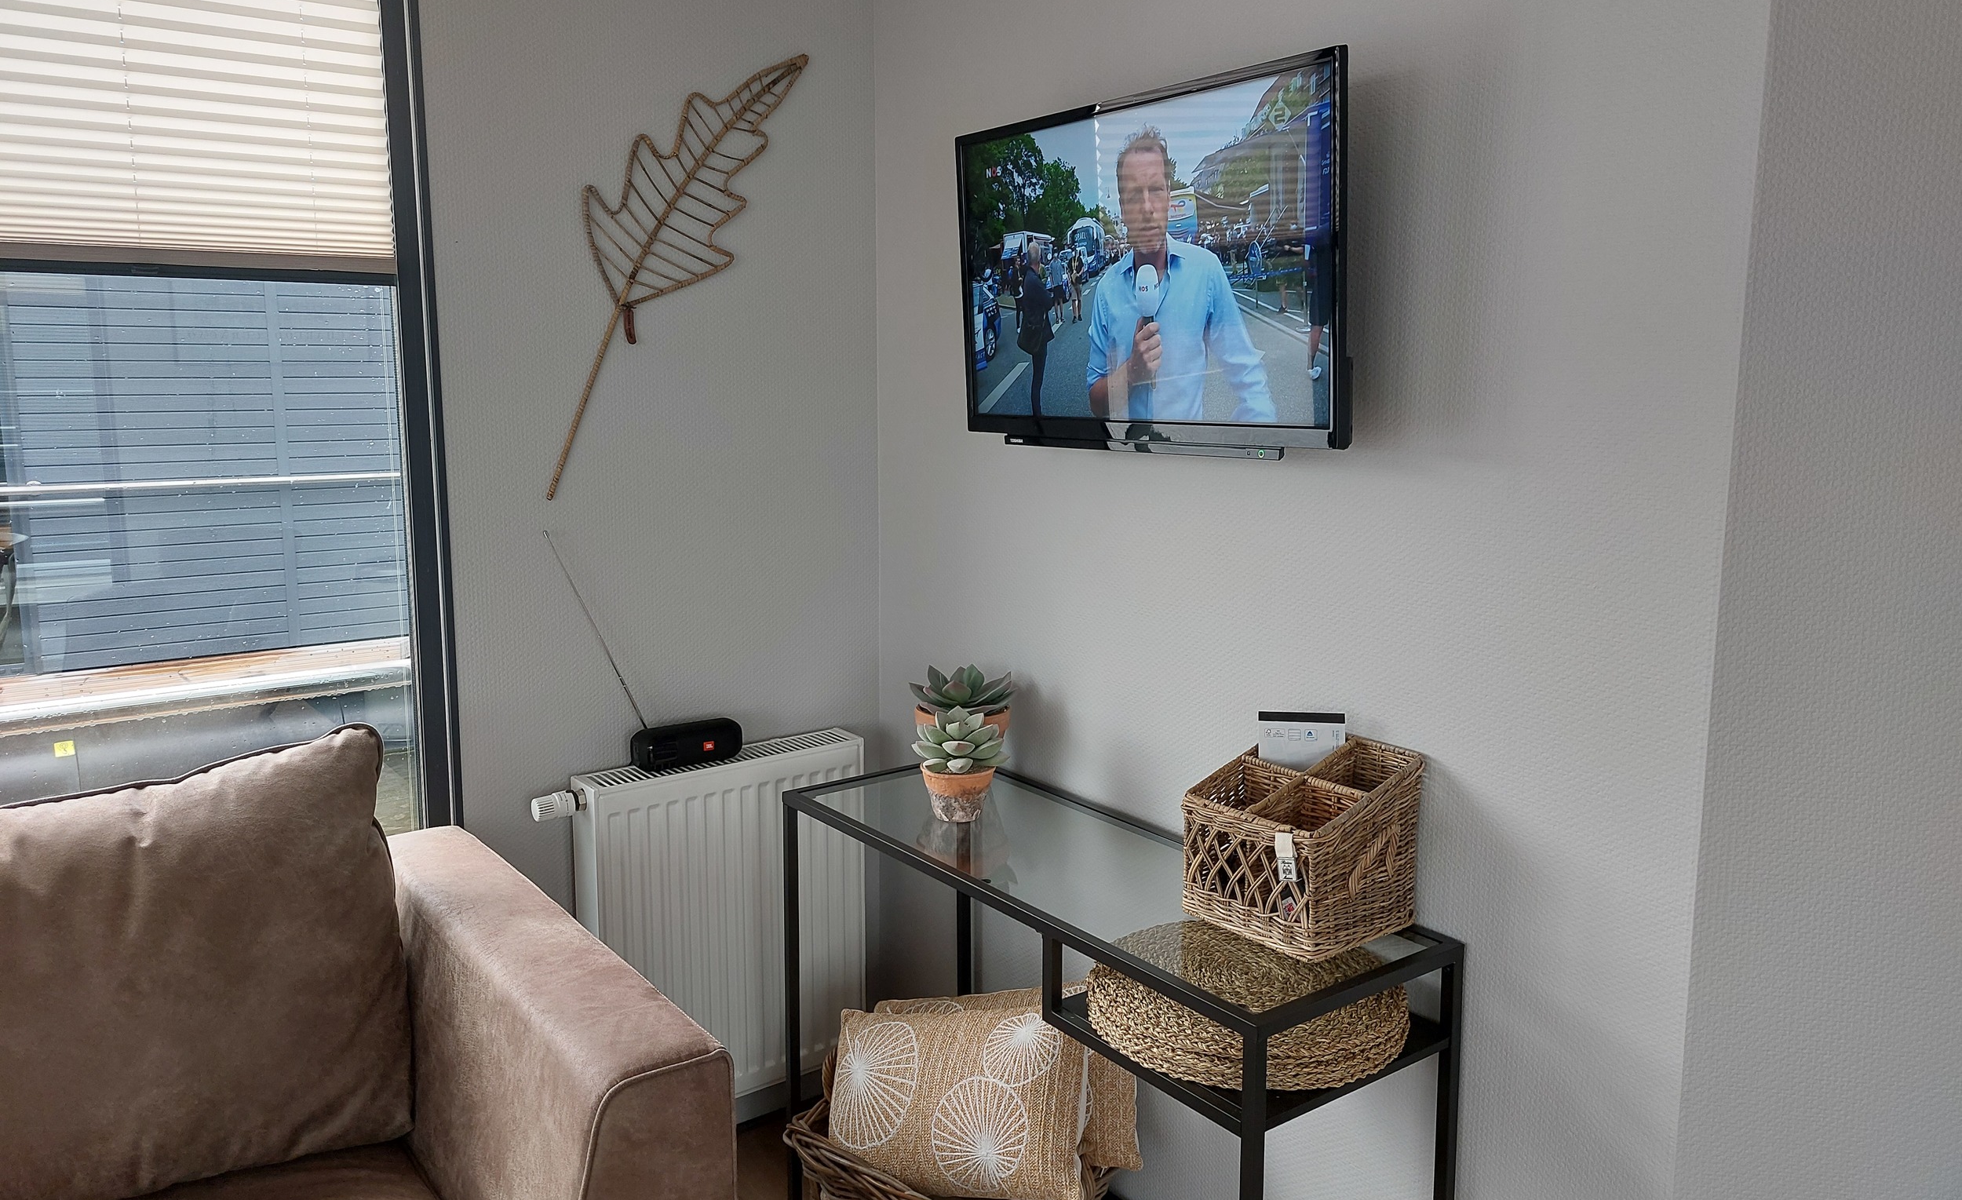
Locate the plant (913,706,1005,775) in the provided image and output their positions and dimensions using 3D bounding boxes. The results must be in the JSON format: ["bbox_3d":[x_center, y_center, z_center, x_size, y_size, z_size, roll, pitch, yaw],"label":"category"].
[{"bbox_3d":[-0.033,0.206,2.051,0.143,0.095,0.143,0,9,0],"label":"plant"}]

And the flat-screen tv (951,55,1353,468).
[{"bbox_3d":[0.205,-0.423,1.819,0.053,0.460,0.725,-10,13,-34],"label":"flat-screen tv"}]

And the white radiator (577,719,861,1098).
[{"bbox_3d":[-0.438,0.565,2.378,0.500,0.602,0.095,-6,11,-36],"label":"white radiator"}]

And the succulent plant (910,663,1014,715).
[{"bbox_3d":[-0.033,0.151,2.223,0.168,0.076,0.170,0,9,0],"label":"succulent plant"}]

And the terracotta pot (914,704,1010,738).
[{"bbox_3d":[-0.033,0.241,2.237,0.154,0.122,0.154,0,9,0],"label":"terracotta pot"}]

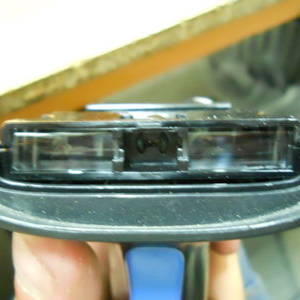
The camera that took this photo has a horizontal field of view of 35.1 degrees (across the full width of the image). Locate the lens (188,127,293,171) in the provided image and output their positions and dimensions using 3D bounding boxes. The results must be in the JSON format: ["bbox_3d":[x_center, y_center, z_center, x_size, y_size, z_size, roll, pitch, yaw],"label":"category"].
[{"bbox_3d":[0.021,0.000,0.114,0.024,0.009,0.008,-1,10,0],"label":"lens"}]

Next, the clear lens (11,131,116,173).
[{"bbox_3d":[-0.020,0.000,0.114,0.024,0.009,0.008,-1,10,0],"label":"clear lens"}]

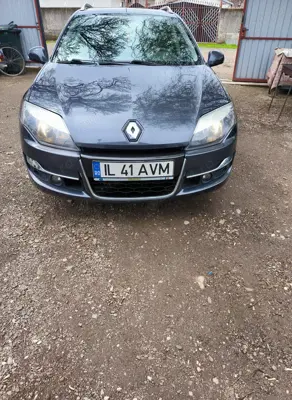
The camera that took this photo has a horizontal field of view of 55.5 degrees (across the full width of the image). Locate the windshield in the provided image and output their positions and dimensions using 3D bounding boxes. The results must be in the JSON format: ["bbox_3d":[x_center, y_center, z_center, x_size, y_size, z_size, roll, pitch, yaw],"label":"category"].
[{"bbox_3d":[-0.177,-1.630,2.806,1.430,0.200,1.030,-1,56,-4],"label":"windshield"}]

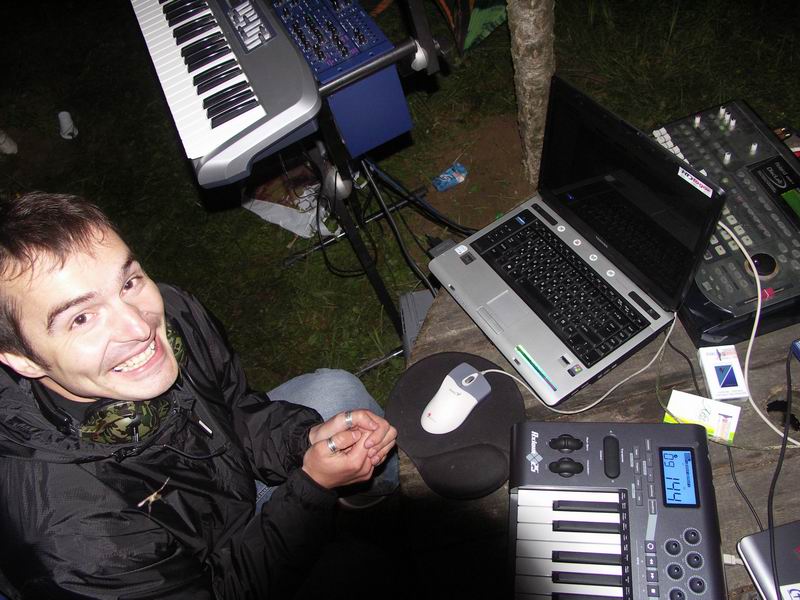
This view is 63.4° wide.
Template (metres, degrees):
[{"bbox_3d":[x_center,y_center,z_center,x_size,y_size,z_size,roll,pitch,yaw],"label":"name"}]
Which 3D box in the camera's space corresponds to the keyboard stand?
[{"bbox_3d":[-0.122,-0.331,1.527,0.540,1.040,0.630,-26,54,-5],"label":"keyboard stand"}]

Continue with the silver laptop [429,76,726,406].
[{"bbox_3d":[0.248,-0.098,1.052,0.312,0.292,0.364,-33,55,-9],"label":"silver laptop"}]

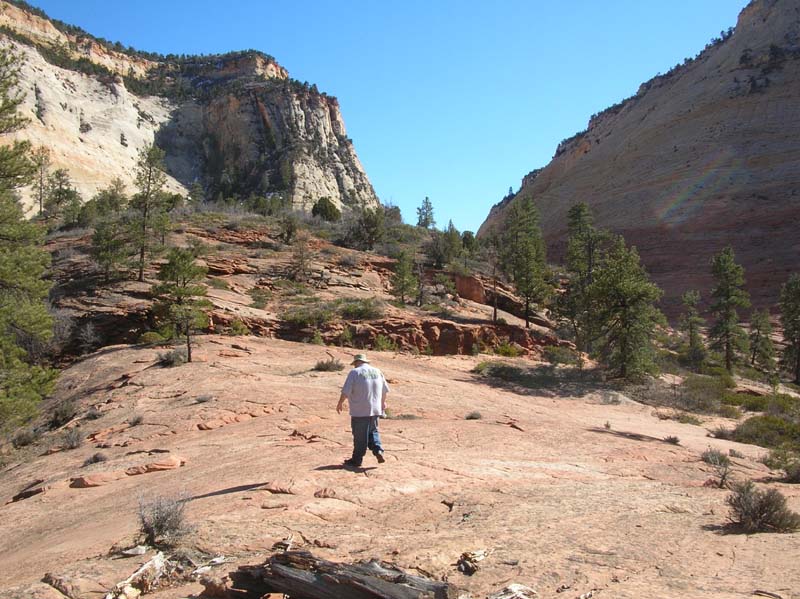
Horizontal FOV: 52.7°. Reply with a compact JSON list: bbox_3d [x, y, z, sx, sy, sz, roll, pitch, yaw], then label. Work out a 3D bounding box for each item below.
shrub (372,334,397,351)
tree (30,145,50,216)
[{"bbox_3d":[-0.633,1.755,33.000,0.950,0.640,0.931,0,-3,0],"label":"shrub"},{"bbox_3d":[-32.019,-10.599,72.000,1.781,6.413,1.639,0,-2,0],"label":"tree"}]

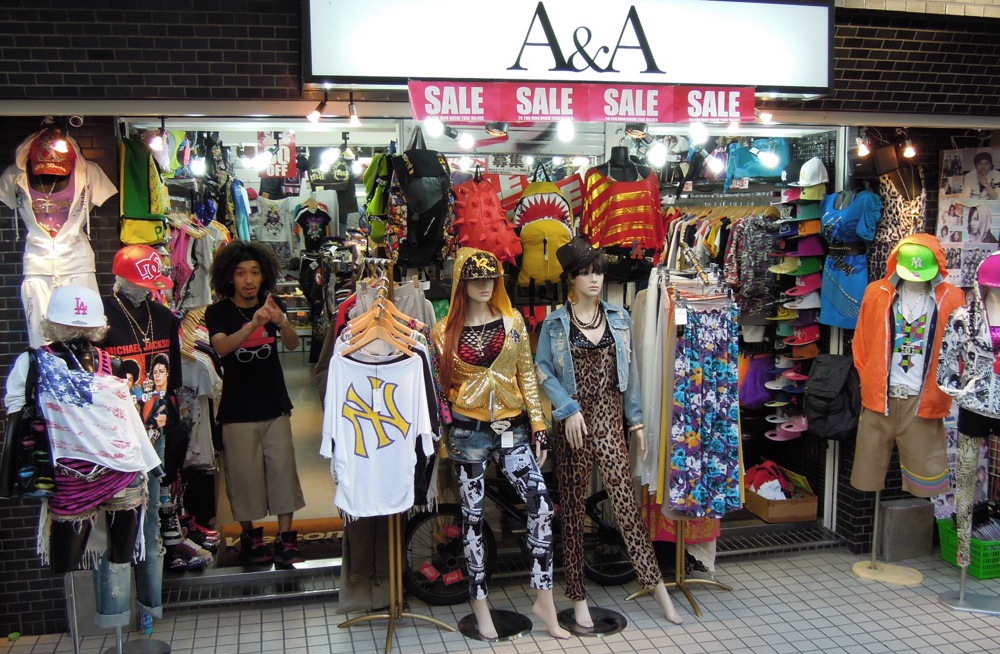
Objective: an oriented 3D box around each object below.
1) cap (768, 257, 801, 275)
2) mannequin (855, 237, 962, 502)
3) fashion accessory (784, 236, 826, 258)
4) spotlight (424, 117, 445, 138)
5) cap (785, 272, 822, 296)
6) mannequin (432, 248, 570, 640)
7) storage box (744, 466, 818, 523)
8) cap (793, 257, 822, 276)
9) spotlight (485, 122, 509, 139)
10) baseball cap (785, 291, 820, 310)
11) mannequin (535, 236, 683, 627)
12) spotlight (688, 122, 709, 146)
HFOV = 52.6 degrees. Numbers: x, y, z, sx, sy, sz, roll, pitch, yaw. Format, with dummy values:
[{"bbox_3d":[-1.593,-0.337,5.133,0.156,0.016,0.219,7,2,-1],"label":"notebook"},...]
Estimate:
[{"bbox_3d":[1.739,-0.375,6.072,0.240,0.120,0.180,-10,11,-26],"label":"cap"},{"bbox_3d":[2.104,0.194,5.222,0.540,1.330,0.350,3,8,25],"label":"mannequin"},{"bbox_3d":[1.757,-0.459,5.835,0.240,0.120,0.170,-7,10,-27],"label":"fashion accessory"},{"bbox_3d":[-0.292,-0.895,4.512,0.080,0.080,0.120,-1,42,-3],"label":"spotlight"},{"bbox_3d":[1.760,-0.246,5.854,0.240,0.120,0.170,-17,14,-25],"label":"cap"},{"bbox_3d":[0.001,0.544,4.701,0.560,1.808,0.400,-3,8,-15],"label":"mannequin"},{"bbox_3d":[1.693,1.037,6.219,0.307,0.190,0.450,-2,8,-13],"label":"storage box"},{"bbox_3d":[1.784,-0.357,5.913,0.250,0.120,0.175,-2,8,-13],"label":"cap"},{"bbox_3d":[-0.005,-0.948,4.744,0.103,0.115,0.103,7,-20,42],"label":"spotlight"},{"bbox_3d":[1.780,-0.159,5.941,0.250,0.120,0.175,-2,8,-13],"label":"baseball cap"},{"bbox_3d":[0.505,0.495,4.863,0.620,1.854,0.380,-2,8,-14],"label":"mannequin"},{"bbox_3d":[1.035,-1.024,5.271,0.100,0.160,0.100,-2,8,-13],"label":"spotlight"}]

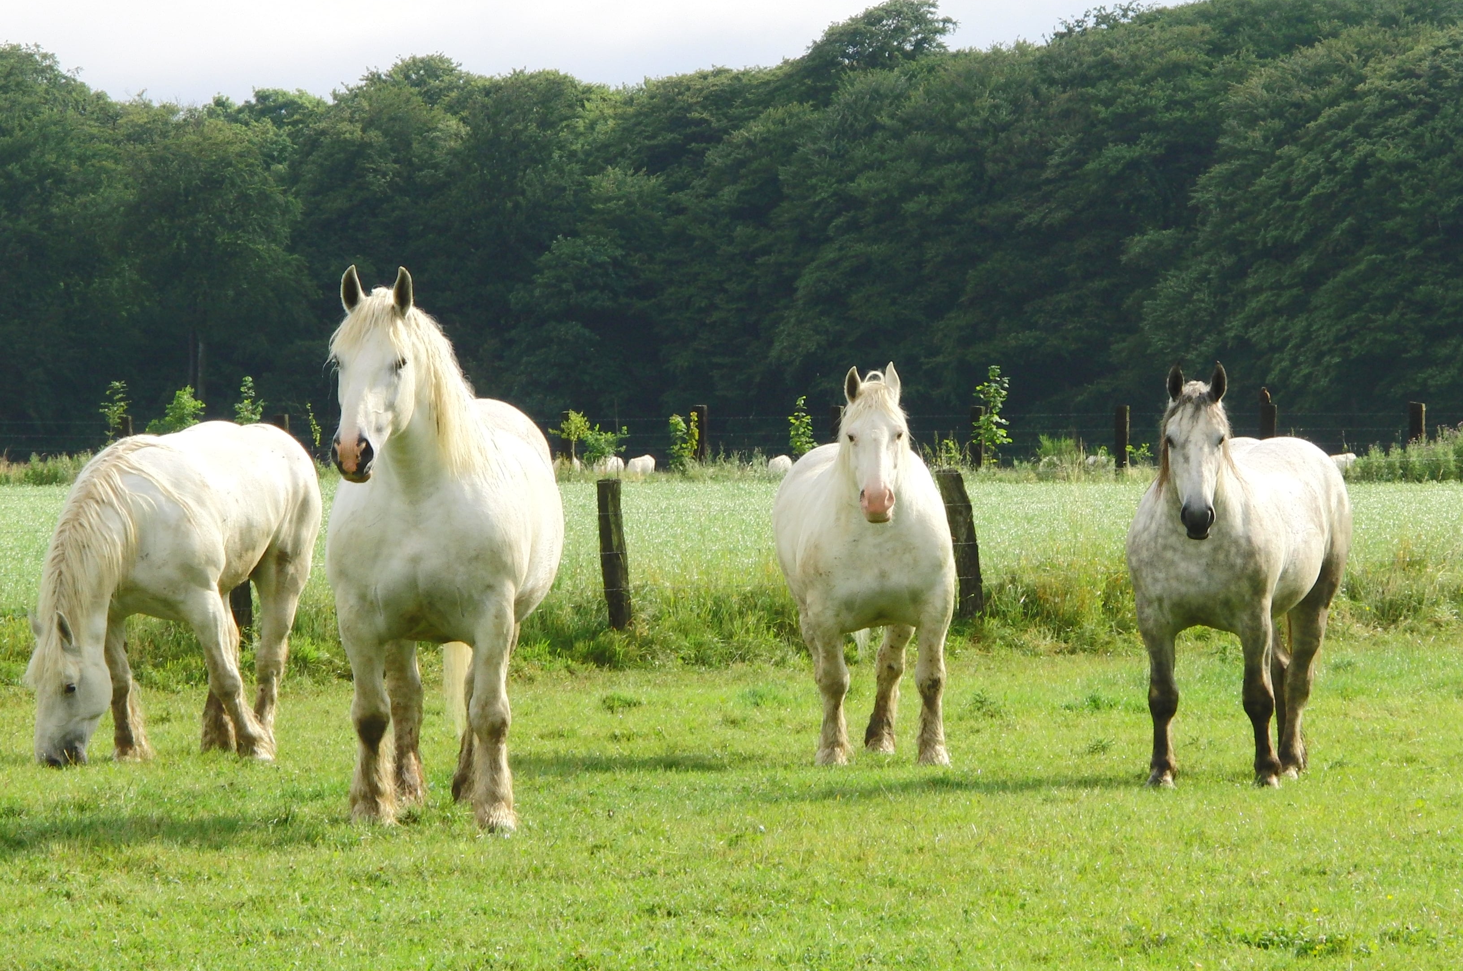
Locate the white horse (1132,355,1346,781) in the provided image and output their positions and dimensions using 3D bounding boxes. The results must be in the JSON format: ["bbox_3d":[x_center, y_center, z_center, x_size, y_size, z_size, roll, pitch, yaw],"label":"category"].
[{"bbox_3d":[2.320,0.405,32.200,0.750,1.890,2.400,0,0,14],"label":"white horse"}]

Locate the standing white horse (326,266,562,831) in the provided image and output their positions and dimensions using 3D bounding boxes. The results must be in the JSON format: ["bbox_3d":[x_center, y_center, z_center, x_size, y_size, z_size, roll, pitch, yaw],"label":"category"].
[{"bbox_3d":[-1.130,0.242,28.200,0.760,2.180,2.400,0,0,8],"label":"standing white horse"}]

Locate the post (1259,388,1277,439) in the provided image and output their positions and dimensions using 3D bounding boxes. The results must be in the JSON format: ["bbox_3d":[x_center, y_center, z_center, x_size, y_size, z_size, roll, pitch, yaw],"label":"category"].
[{"bbox_3d":[8.287,-0.750,109.000,0.220,1.130,0.220,0,0,0],"label":"post"}]

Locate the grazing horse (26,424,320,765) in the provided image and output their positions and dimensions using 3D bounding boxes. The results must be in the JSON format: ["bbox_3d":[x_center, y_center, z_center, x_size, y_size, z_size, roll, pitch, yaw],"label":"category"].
[{"bbox_3d":[-2.600,0.510,33.200,0.780,1.580,2.400,0,0,22],"label":"grazing horse"}]

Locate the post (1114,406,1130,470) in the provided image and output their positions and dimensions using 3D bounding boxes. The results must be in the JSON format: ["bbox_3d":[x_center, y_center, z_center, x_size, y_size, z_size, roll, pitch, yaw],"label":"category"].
[{"bbox_3d":[6.083,-0.713,110.000,0.210,1.100,0.210,0,0,0],"label":"post"}]

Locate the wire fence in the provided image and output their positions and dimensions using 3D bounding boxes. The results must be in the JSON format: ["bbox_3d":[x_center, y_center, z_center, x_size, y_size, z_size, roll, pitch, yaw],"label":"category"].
[{"bbox_3d":[-0.027,-0.721,110.000,22.800,1.080,0.200,0,0,0],"label":"wire fence"}]

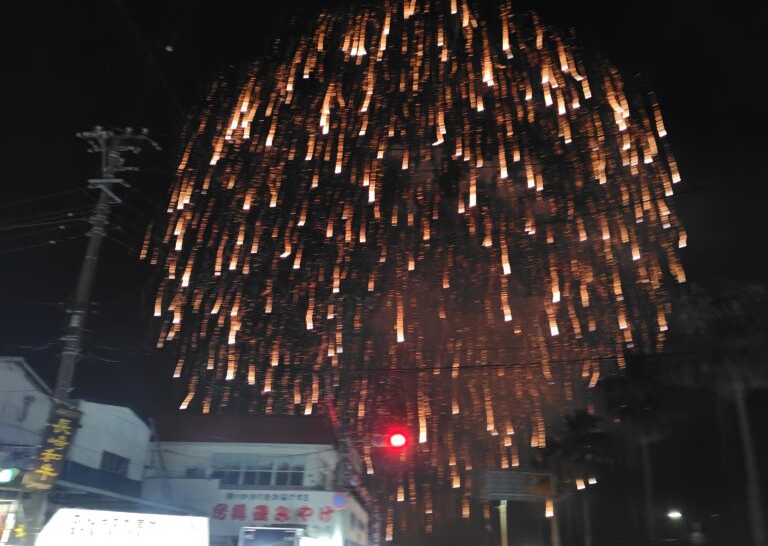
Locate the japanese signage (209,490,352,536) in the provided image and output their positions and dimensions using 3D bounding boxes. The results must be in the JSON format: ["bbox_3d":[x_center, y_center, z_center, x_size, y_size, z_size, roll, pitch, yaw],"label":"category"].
[{"bbox_3d":[-4.304,10.000,28.392,5.950,1.680,0.200,0,-23,1],"label":"japanese signage"}]

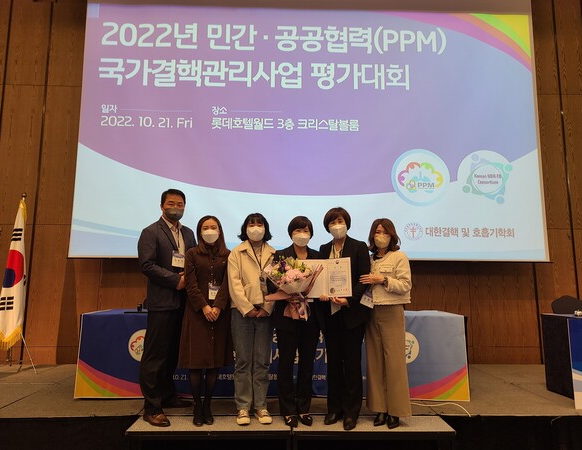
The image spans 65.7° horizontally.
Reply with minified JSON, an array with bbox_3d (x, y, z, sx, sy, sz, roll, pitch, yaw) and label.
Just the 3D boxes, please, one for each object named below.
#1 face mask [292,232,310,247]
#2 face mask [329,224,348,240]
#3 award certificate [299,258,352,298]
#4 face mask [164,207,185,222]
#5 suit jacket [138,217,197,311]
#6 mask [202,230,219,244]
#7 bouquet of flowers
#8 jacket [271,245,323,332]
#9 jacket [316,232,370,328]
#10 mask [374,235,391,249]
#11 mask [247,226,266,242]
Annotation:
[{"bbox_3d":[0.080,0.118,3.540,0.140,0.105,0.085,7,-8,-4],"label":"face mask"},{"bbox_3d":[0.372,0.059,3.528,0.140,0.115,0.085,-4,-8,-1],"label":"face mask"},{"bbox_3d":[0.262,0.401,3.378,0.420,0.300,0.100,-8,-19,14],"label":"award certificate"},{"bbox_3d":[-0.935,-0.082,3.619,0.148,0.105,0.090,1,-9,-20],"label":"face mask"},{"bbox_3d":[-0.968,0.311,3.592,0.500,0.740,0.310,4,-9,-25],"label":"suit jacket"},{"bbox_3d":[-0.633,0.095,3.543,0.138,0.108,0.085,1,-8,-8],"label":"mask"},{"bbox_3d":[0.011,0.466,3.307,0.420,0.460,0.270,0,-8,0],"label":"bouquet of flowers"},{"bbox_3d":[0.051,0.498,3.535,0.440,0.680,0.280,0,-8,0],"label":"jacket"},{"bbox_3d":[0.426,0.449,3.522,0.460,0.720,0.290,-2,-9,15],"label":"jacket"},{"bbox_3d":[0.717,0.130,3.518,0.135,0.108,0.085,-7,-9,21],"label":"mask"},{"bbox_3d":[-0.272,0.071,3.557,0.142,0.118,0.085,1,-8,-4],"label":"mask"}]

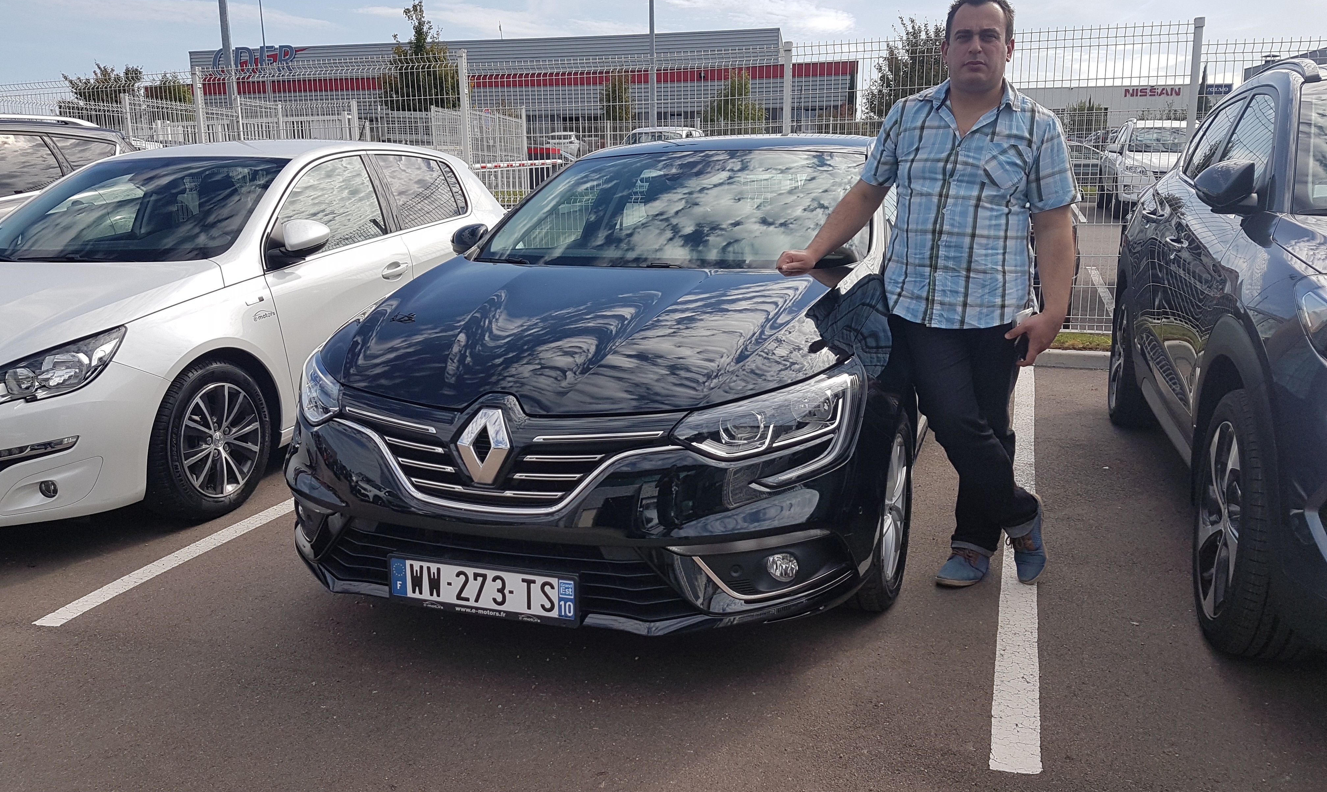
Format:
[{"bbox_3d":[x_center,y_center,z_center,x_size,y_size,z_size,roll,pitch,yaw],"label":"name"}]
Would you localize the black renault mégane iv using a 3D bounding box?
[{"bbox_3d":[0.269,-0.386,4.403,1.860,1.447,4.360,4,14,19],"label":"black renault mégane iv"}]

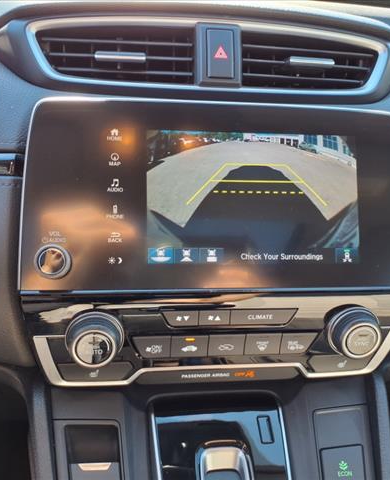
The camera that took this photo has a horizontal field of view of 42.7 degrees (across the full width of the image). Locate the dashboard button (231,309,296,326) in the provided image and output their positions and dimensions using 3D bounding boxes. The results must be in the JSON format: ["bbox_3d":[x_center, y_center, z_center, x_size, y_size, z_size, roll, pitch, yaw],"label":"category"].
[{"bbox_3d":[0.048,0.053,0.352,0.047,0.014,0.008,0,20,-7],"label":"dashboard button"}]

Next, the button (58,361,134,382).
[{"bbox_3d":[-0.073,0.094,0.364,0.052,0.016,0.010,0,19,-8],"label":"button"}]

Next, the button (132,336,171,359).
[{"bbox_3d":[-0.030,0.075,0.355,0.027,0.018,0.008,0,20,-7],"label":"button"}]

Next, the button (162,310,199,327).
[{"bbox_3d":[-0.010,0.053,0.345,0.024,0.012,0.008,0,20,-7],"label":"button"}]

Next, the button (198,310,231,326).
[{"bbox_3d":[0.014,0.053,0.348,0.022,0.013,0.008,0,20,-7],"label":"button"}]

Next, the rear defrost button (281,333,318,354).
[{"bbox_3d":[0.078,0.077,0.378,0.028,0.018,0.010,0,19,-8],"label":"rear defrost button"}]

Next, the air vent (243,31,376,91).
[{"bbox_3d":[0.098,-0.153,0.425,0.111,0.047,0.027,2,-5,-9],"label":"air vent"}]

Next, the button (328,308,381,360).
[{"bbox_3d":[0.116,0.069,0.357,0.040,0.040,0.020,0,19,-7],"label":"button"}]

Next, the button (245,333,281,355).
[{"bbox_3d":[0.050,0.077,0.374,0.027,0.018,0.010,0,19,-8],"label":"button"}]

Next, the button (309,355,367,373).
[{"bbox_3d":[0.109,0.093,0.382,0.049,0.017,0.008,0,20,-7],"label":"button"}]

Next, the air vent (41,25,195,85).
[{"bbox_3d":[-0.059,-0.140,0.380,0.116,0.042,0.030,0,6,-5],"label":"air vent"}]

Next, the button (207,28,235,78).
[{"bbox_3d":[0.020,-0.142,0.383,0.022,0.035,0.012,0,6,-8],"label":"button"}]

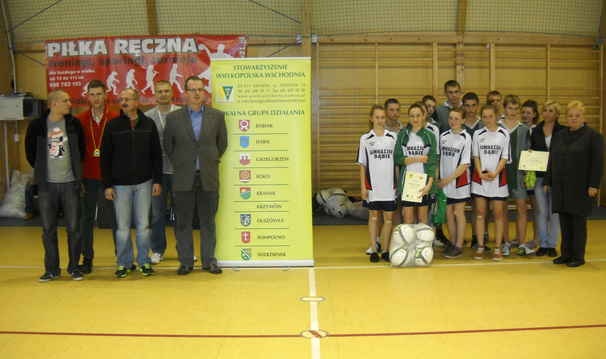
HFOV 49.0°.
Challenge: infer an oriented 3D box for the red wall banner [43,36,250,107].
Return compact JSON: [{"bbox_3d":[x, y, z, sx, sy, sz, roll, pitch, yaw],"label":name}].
[{"bbox_3d":[-2.206,-1.524,9.350,2.860,0.970,0.040,-1,6,0],"label":"red wall banner"}]

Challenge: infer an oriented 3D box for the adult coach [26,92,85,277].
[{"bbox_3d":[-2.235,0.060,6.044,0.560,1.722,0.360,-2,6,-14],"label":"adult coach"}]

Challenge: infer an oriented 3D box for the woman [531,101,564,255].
[{"bbox_3d":[2.609,-0.012,7.015,0.470,1.621,0.300,1,4,22],"label":"woman"}]

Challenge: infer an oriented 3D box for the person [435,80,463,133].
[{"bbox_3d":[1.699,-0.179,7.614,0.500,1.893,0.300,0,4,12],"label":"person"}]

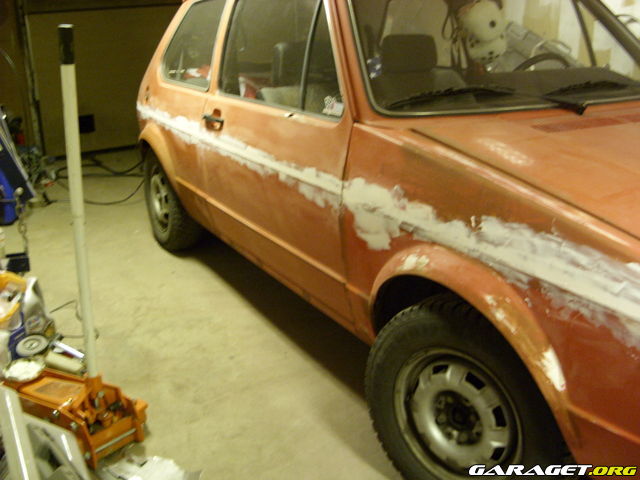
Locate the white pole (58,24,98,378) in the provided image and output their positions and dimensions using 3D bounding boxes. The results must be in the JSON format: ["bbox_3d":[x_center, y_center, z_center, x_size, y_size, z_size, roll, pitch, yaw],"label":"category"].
[{"bbox_3d":[-0.635,-0.057,1.865,0.037,0.985,0.037,3,21,0],"label":"white pole"}]

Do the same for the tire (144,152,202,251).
[{"bbox_3d":[-0.776,-0.224,3.716,0.168,0.575,0.575,-10,20,-27],"label":"tire"}]

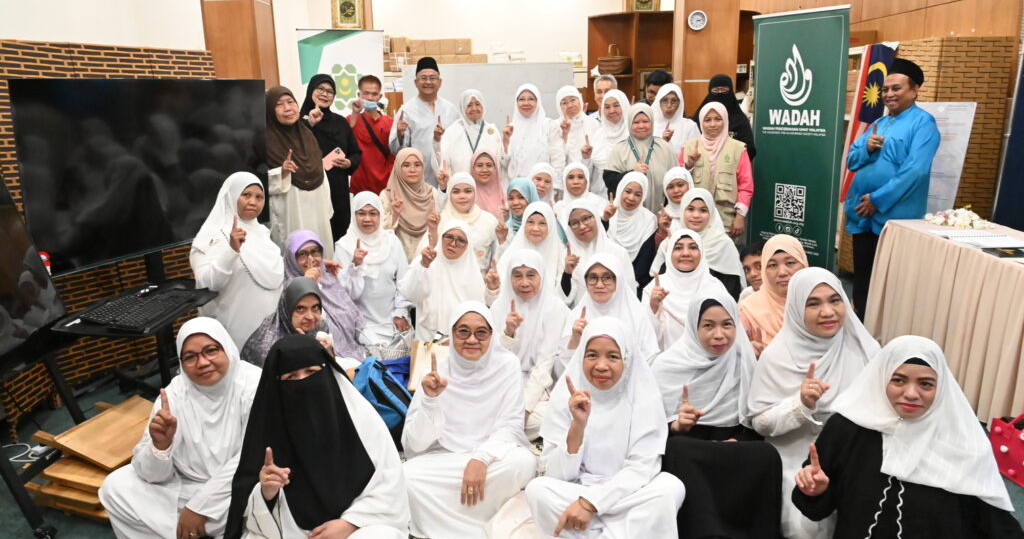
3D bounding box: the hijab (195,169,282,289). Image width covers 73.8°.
[{"bbox_3d":[-1.360,-0.193,3.380,0.420,0.550,0.380,-13,17,-41],"label":"hijab"}]

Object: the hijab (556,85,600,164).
[{"bbox_3d":[0.473,-1.031,4.850,0.340,0.520,0.310,-1,13,3],"label":"hijab"}]

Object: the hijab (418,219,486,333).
[{"bbox_3d":[-0.333,0.026,3.819,0.381,0.617,0.330,0,13,4],"label":"hijab"}]

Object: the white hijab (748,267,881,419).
[{"bbox_3d":[1.091,0.267,2.460,0.430,0.530,0.370,4,14,22],"label":"white hijab"}]

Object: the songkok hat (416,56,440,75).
[{"bbox_3d":[-0.574,-1.412,4.713,0.170,0.115,0.210,-2,13,-5],"label":"songkok hat"}]

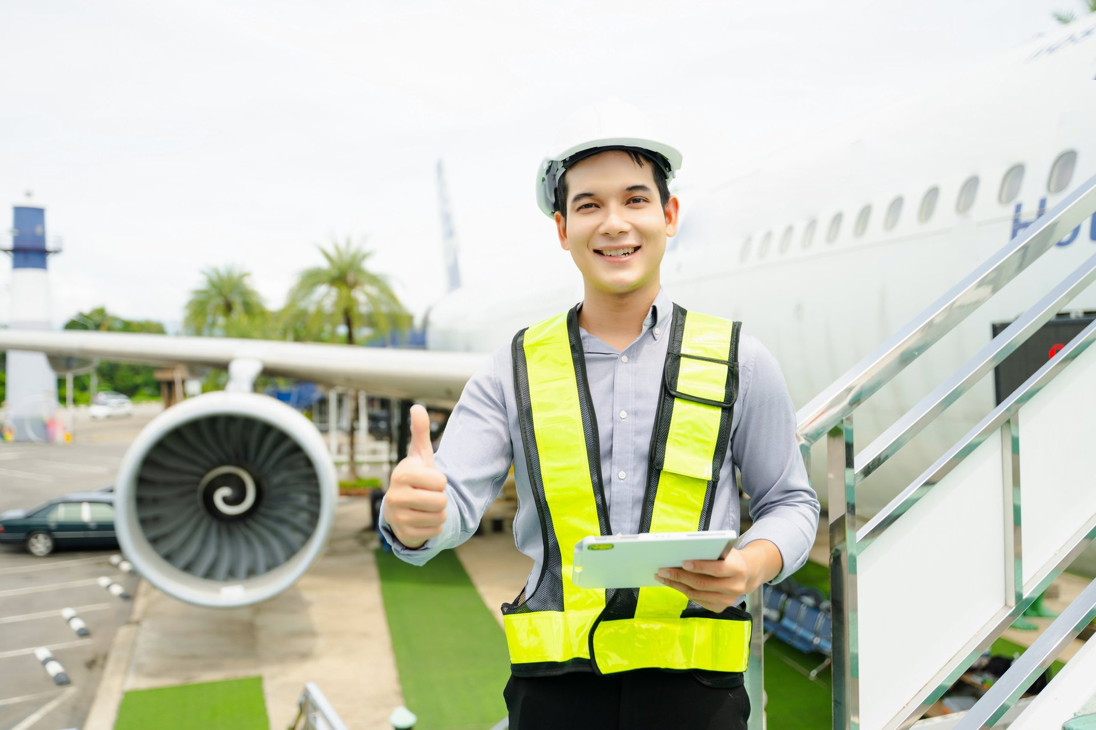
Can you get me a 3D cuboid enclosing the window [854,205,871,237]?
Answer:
[{"bbox_3d":[3.083,-1.409,9.837,0.050,0.335,0.235,16,-4,-13],"label":"window"}]

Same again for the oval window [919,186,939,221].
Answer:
[{"bbox_3d":[3.336,-1.403,8.801,0.050,0.335,0.235,16,-4,-13],"label":"oval window"}]

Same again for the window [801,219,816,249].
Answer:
[{"bbox_3d":[2.830,-1.415,10.872,0.050,0.335,0.235,16,-4,-13],"label":"window"}]

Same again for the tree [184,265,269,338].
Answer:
[{"bbox_3d":[-15.367,-0.350,48.000,4.100,8.900,4.100,-1,0,-18],"label":"tree"}]

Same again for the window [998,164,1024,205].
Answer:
[{"bbox_3d":[3.589,-1.397,7.766,0.050,0.335,0.235,16,-4,-13],"label":"window"}]

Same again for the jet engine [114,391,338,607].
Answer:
[{"bbox_3d":[-4.858,1.760,15.771,3.000,3.050,5.500,-1,1,-14],"label":"jet engine"}]

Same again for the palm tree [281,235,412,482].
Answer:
[{"bbox_3d":[-7.143,-0.260,35.500,4.400,8.550,4.400,-1,0,-11],"label":"palm tree"}]

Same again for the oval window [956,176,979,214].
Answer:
[{"bbox_3d":[3.462,-1.400,8.283,0.050,0.335,0.235,16,-4,-13],"label":"oval window"}]

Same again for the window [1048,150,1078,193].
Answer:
[{"bbox_3d":[3.715,-1.394,7.248,0.050,0.335,0.235,16,-4,-13],"label":"window"}]

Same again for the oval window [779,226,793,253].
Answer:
[{"bbox_3d":[2.703,-1.418,11.390,0.050,0.335,0.235,16,-4,-13],"label":"oval window"}]

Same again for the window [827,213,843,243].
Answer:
[{"bbox_3d":[2.956,-1.412,10.354,0.050,0.335,0.235,16,-4,-13],"label":"window"}]

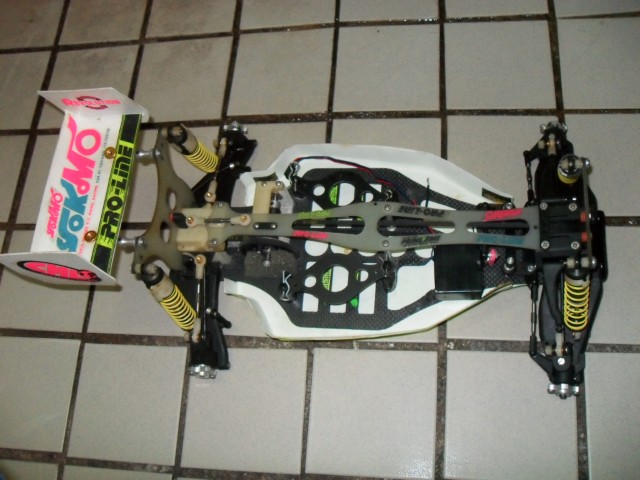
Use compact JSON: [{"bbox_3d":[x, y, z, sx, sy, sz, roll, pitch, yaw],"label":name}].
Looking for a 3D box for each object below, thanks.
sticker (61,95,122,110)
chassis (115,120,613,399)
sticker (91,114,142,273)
[{"bbox_3d":[-0.167,-0.100,0.476,0.045,0.019,0.002,1,70,12],"label":"sticker"},{"bbox_3d":[0.043,-0.009,0.486,0.342,0.110,0.226,1,70,12],"label":"chassis"},{"bbox_3d":[-0.147,-0.035,0.466,0.017,0.002,0.125,3,70,8],"label":"sticker"}]

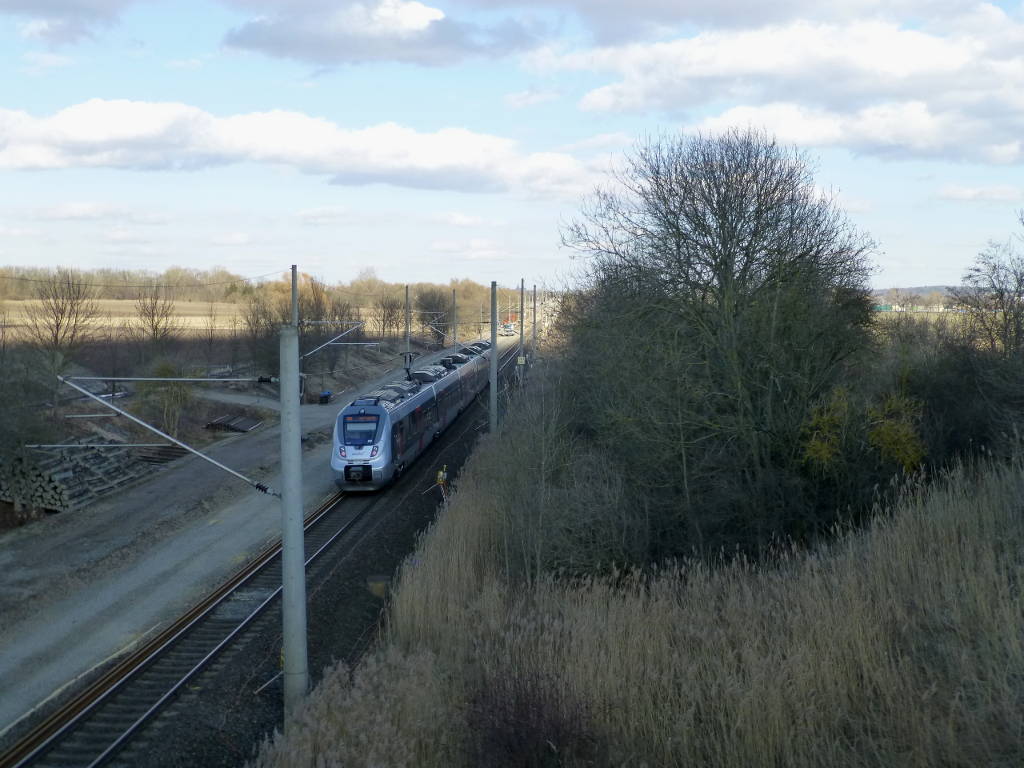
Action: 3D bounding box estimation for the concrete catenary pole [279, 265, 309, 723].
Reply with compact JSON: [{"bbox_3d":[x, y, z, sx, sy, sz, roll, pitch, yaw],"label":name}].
[{"bbox_3d":[-4.735,3.019,26.200,0.500,9.250,0.500,0,4,0],"label":"concrete catenary pole"}]

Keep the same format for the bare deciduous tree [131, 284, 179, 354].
[{"bbox_3d":[-43.969,-7.390,150.000,5.900,9.800,5.600,0,4,0],"label":"bare deciduous tree"}]

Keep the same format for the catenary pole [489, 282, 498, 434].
[{"bbox_3d":[-1.298,-1.894,87.000,0.460,10.800,0.460,0,4,0],"label":"catenary pole"}]

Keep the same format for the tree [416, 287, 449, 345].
[{"bbox_3d":[-14.110,-12.140,218.000,6.200,10.800,6.000,0,4,0],"label":"tree"}]

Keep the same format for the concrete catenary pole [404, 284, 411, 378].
[{"bbox_3d":[-12.642,-6.324,147.000,0.380,11.100,0.380,0,4,0],"label":"concrete catenary pole"}]

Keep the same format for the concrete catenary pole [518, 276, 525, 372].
[{"bbox_3d":[1.156,-6.704,146.000,0.400,11.800,0.400,0,4,0],"label":"concrete catenary pole"}]

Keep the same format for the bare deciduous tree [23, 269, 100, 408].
[{"bbox_3d":[-45.368,-5.042,122.000,7.800,13.100,7.400,0,4,0],"label":"bare deciduous tree"}]

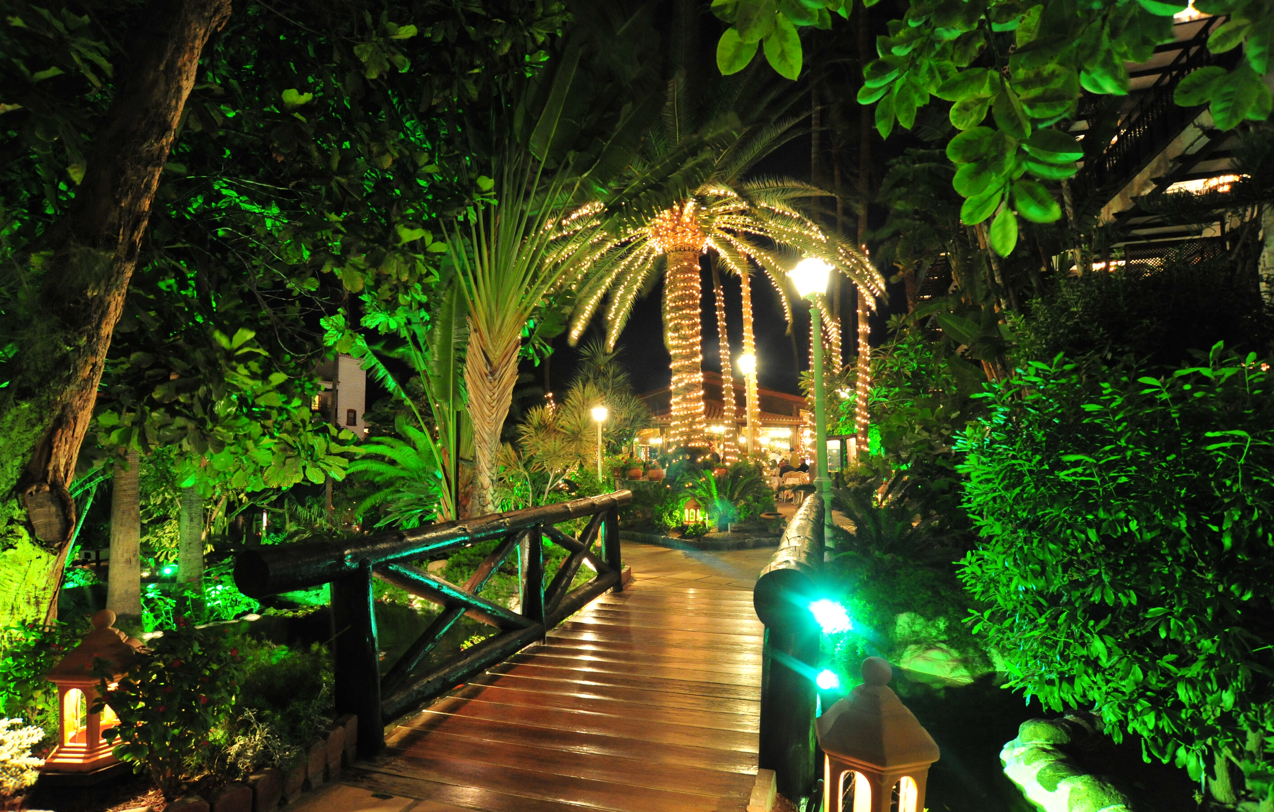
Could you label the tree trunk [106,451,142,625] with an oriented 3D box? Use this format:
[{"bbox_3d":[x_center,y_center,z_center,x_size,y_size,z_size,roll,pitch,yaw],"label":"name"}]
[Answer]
[{"bbox_3d":[-4.594,1.163,5.700,0.260,1.600,0.260,2,-6,-39],"label":"tree trunk"}]

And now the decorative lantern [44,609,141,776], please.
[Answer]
[{"bbox_3d":[-2.244,1.183,2.650,0.370,0.640,0.370,2,-6,-40],"label":"decorative lantern"}]

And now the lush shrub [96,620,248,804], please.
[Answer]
[{"bbox_3d":[-1.805,1.168,2.470,0.500,0.680,0.500,2,-6,-36],"label":"lush shrub"}]

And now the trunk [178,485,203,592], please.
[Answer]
[{"bbox_3d":[-5.189,1.521,7.400,0.250,1.280,0.250,2,-6,-35],"label":"trunk"}]

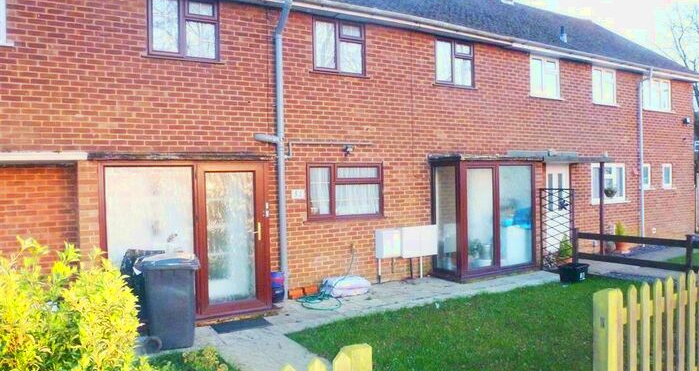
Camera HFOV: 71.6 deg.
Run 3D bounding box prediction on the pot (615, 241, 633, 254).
[{"bbox_3d":[6.564,1.430,11.702,0.410,0.325,0.410,-2,1,-30],"label":"pot"}]

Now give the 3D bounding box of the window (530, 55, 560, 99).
[{"bbox_3d":[4.340,-2.371,10.689,1.030,0.910,0.120,-2,1,-30],"label":"window"}]

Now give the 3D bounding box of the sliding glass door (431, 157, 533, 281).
[{"bbox_3d":[2.594,0.591,9.237,2.000,2.140,0.720,-2,1,-30],"label":"sliding glass door"}]

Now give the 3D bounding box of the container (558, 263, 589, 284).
[{"bbox_3d":[3.944,1.521,8.483,0.420,0.300,0.370,-2,1,-30],"label":"container"}]

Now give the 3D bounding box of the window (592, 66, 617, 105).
[{"bbox_3d":[6.233,-2.404,11.834,0.980,0.890,0.120,-2,1,-30],"label":"window"}]

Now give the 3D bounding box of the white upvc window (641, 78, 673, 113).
[{"bbox_3d":[8.352,-2.453,13.139,1.470,0.890,0.120,-2,1,-30],"label":"white upvc window"}]

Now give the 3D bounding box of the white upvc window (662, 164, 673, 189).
[{"bbox_3d":[8.784,-0.244,13.395,0.520,0.710,0.120,-2,1,-30],"label":"white upvc window"}]

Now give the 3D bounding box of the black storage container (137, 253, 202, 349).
[{"bbox_3d":[-2.085,1.307,5.593,0.700,1.050,0.570,-2,1,-30],"label":"black storage container"}]

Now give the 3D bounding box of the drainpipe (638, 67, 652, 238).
[{"bbox_3d":[7.770,-0.721,12.592,0.120,4.660,0.310,-2,1,-30],"label":"drainpipe"}]

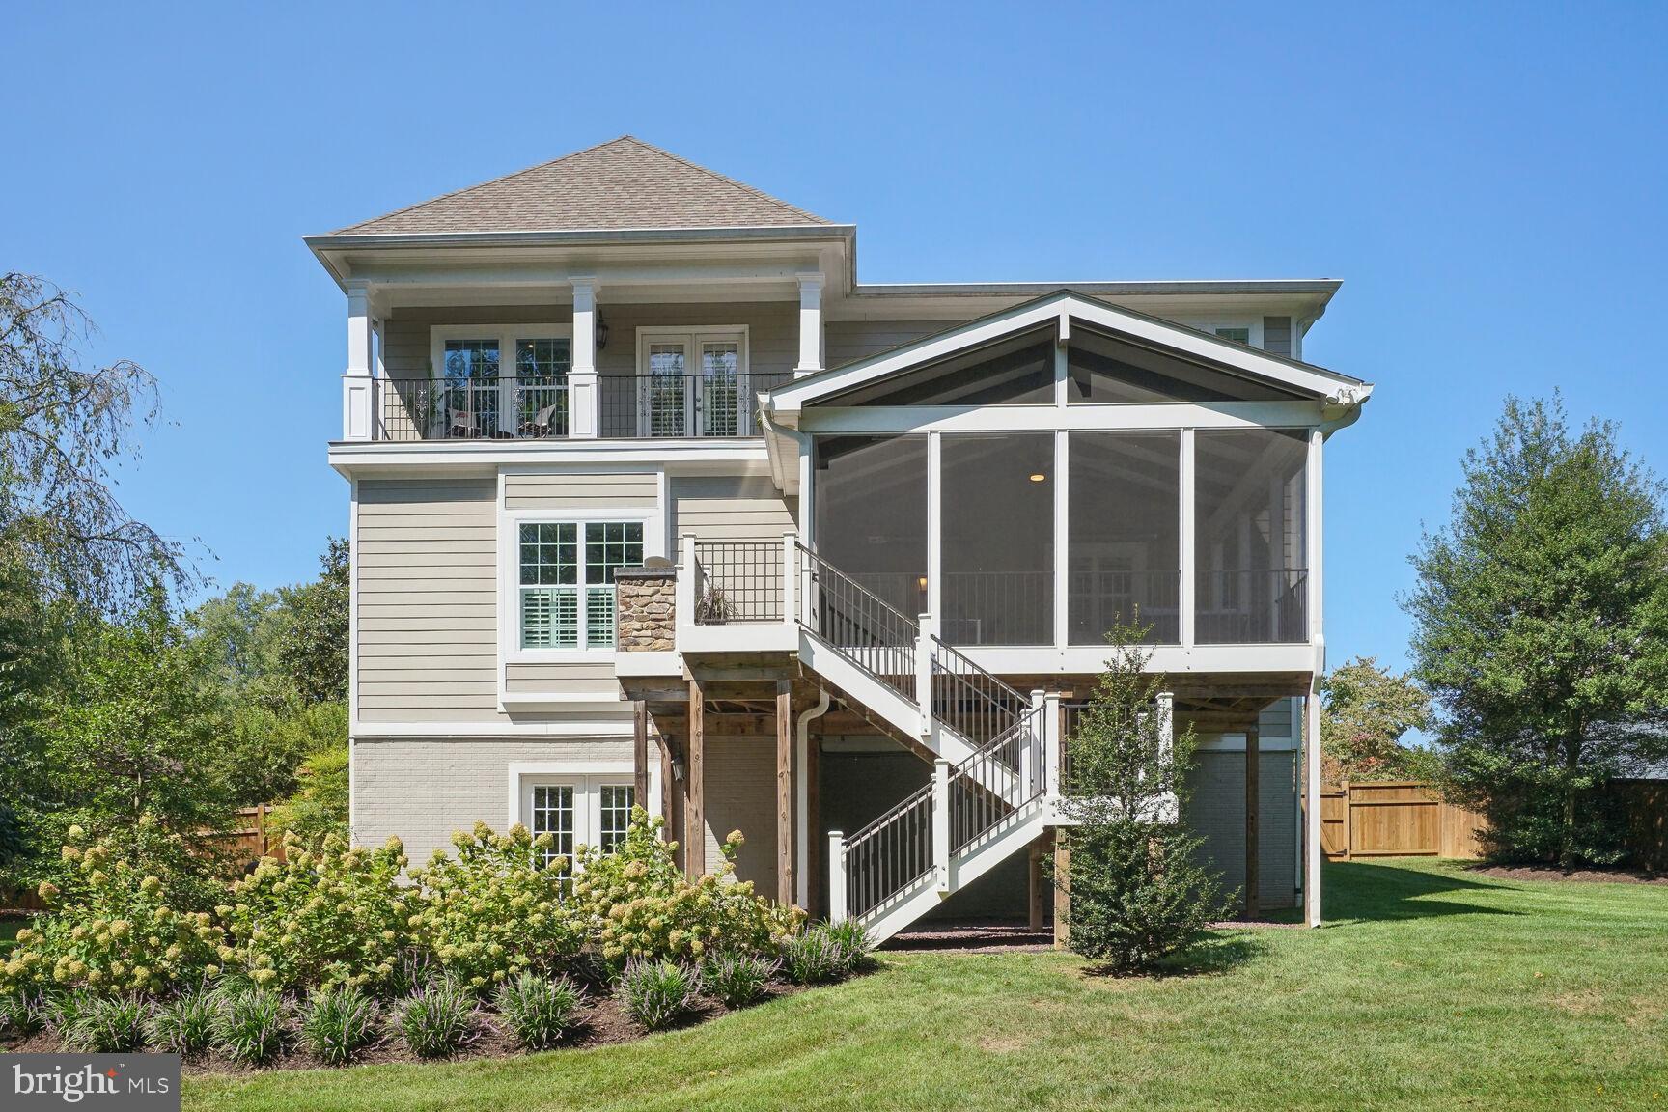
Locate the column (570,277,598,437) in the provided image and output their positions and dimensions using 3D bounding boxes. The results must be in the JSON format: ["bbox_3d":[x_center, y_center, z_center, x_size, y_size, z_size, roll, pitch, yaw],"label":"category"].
[{"bbox_3d":[-3.468,-2.735,20.600,0.400,2.260,0.400,0,-2,3],"label":"column"}]

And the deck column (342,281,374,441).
[{"bbox_3d":[-6.683,-2.725,20.800,0.410,2.260,0.410,0,-2,3],"label":"deck column"}]

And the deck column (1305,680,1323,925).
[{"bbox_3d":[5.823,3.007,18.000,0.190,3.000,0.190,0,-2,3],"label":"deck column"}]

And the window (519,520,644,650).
[{"bbox_3d":[-3.436,0.400,20.200,1.720,1.770,0.140,0,-2,3],"label":"window"}]

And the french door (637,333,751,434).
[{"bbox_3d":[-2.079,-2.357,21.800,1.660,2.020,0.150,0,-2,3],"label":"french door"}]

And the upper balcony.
[{"bbox_3d":[-3.478,-2.069,21.100,5.850,1.020,1.450,0,-2,3],"label":"upper balcony"}]

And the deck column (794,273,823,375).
[{"bbox_3d":[-0.351,-2.787,20.450,0.400,2.240,0.400,0,-2,3],"label":"deck column"}]

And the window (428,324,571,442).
[{"bbox_3d":[-4.842,-2.541,21.900,2.220,1.740,0.150,0,-2,3],"label":"window"}]

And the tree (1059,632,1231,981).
[{"bbox_3d":[3.040,2.358,14.500,1.700,3.420,1.650,0,-2,3],"label":"tree"}]

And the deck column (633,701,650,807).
[{"bbox_3d":[-2.339,3.070,18.000,0.150,2.600,0.150,0,-2,3],"label":"deck column"}]

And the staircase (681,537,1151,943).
[{"bbox_3d":[0.930,1.980,16.750,5.300,4.350,2.350,0,-2,3],"label":"staircase"}]

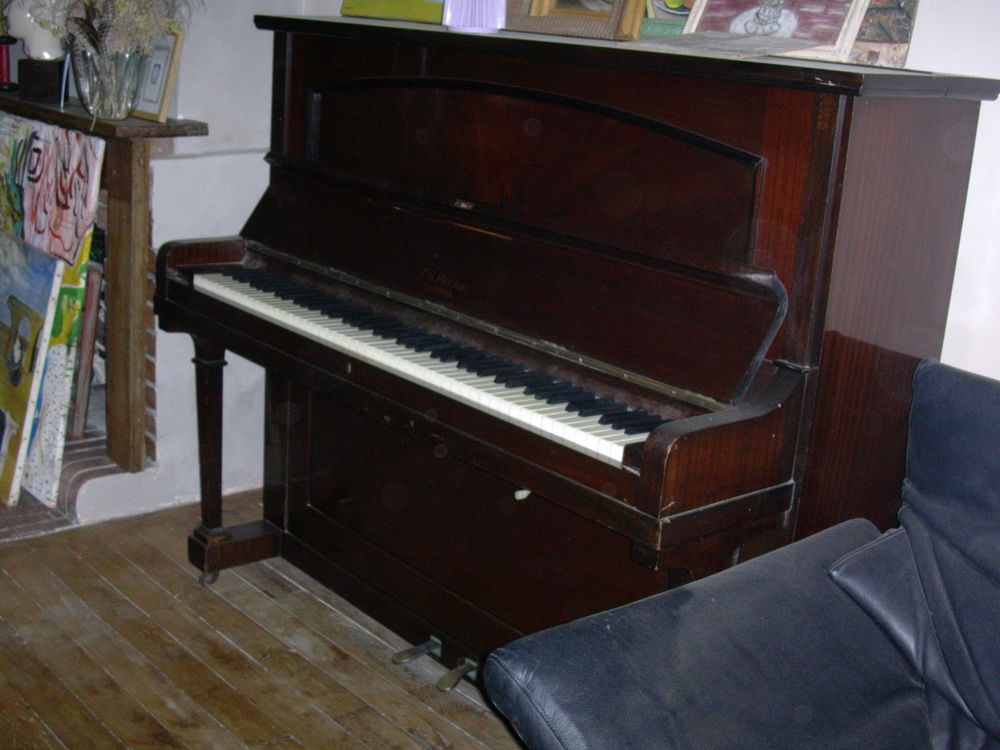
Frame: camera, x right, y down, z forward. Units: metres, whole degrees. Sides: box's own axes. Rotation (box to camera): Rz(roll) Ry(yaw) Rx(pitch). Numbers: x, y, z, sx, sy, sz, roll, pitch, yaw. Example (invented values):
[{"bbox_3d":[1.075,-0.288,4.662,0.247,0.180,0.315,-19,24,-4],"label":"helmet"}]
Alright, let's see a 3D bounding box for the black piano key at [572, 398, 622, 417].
[{"bbox_3d":[0.154,0.049,1.912,0.093,0.012,0.011,-8,20,-40],"label":"black piano key"}]

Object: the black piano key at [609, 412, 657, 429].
[{"bbox_3d":[0.198,0.066,1.862,0.093,0.012,0.011,-8,20,-40],"label":"black piano key"}]

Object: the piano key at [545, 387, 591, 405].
[{"bbox_3d":[0.109,0.032,1.962,0.093,0.012,0.011,-8,20,-40],"label":"piano key"}]

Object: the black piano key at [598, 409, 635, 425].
[{"bbox_3d":[0.180,0.059,1.882,0.093,0.012,0.011,-8,20,-40],"label":"black piano key"}]

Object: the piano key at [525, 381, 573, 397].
[{"bbox_3d":[0.075,0.018,2.001,0.093,0.012,0.011,-8,20,-40],"label":"piano key"}]

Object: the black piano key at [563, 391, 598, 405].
[{"bbox_3d":[0.136,0.042,1.932,0.093,0.012,0.011,-8,20,-40],"label":"black piano key"}]

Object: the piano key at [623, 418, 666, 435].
[{"bbox_3d":[0.215,0.072,1.843,0.093,0.012,0.011,-8,20,-40],"label":"piano key"}]

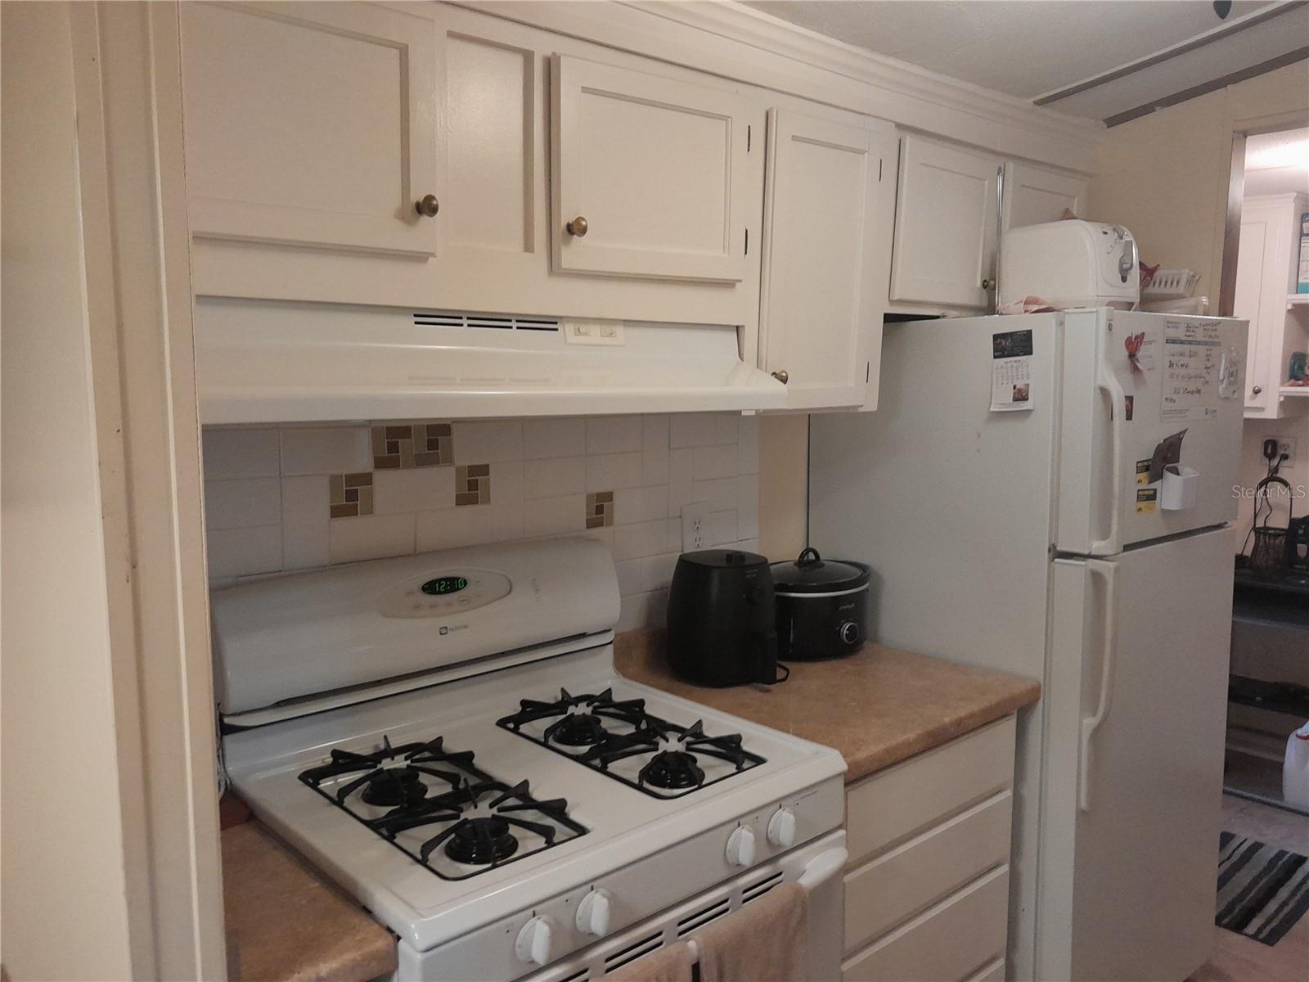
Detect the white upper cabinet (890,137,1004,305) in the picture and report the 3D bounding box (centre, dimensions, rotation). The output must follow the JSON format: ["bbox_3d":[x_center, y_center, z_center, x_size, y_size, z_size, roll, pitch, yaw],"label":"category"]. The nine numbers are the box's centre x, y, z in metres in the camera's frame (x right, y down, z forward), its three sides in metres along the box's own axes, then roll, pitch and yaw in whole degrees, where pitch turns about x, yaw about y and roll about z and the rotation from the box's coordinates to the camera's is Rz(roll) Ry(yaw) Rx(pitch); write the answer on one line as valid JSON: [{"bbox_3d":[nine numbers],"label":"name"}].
[{"bbox_3d":[0.563,-0.608,2.413,0.410,0.345,0.300,-6,8,-42],"label":"white upper cabinet"}]

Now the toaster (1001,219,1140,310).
[{"bbox_3d":[0.881,-0.468,2.189,0.158,0.195,0.250,-4,7,-30],"label":"toaster"}]

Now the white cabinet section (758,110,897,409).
[{"bbox_3d":[0.240,-0.462,2.175,0.414,0.584,0.353,-6,9,-41],"label":"white cabinet section"}]

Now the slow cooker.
[{"bbox_3d":[0.359,0.246,2.341,0.280,0.228,0.270,-6,8,-42],"label":"slow cooker"}]

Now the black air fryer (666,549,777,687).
[{"bbox_3d":[0.158,0.262,2.115,0.226,0.246,0.275,-6,8,-42],"label":"black air fryer"}]

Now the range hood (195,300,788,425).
[{"bbox_3d":[-0.302,-0.203,1.611,1.060,0.158,0.440,-6,8,-42],"label":"range hood"}]

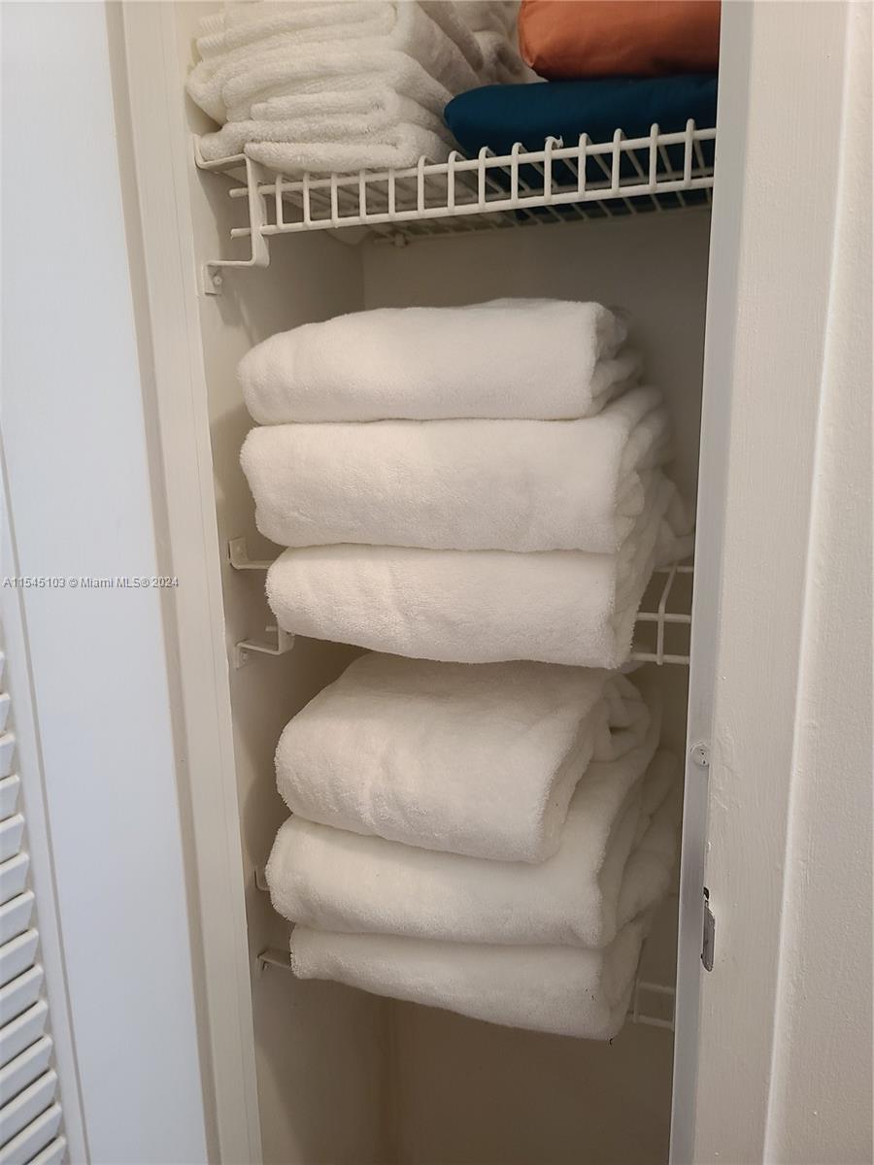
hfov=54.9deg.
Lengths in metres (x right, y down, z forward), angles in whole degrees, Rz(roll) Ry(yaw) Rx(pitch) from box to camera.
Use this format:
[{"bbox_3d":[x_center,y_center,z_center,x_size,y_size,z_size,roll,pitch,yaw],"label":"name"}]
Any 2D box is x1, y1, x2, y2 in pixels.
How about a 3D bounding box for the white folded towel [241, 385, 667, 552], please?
[{"bbox_3d":[0.045,-0.110,0.788,0.310,0.102,0.350,3,12,20],"label":"white folded towel"}]

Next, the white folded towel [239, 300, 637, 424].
[{"bbox_3d":[0.026,-0.193,0.766,0.280,0.086,0.330,3,12,20],"label":"white folded towel"}]

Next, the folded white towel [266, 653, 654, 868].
[{"bbox_3d":[0.036,0.131,0.842,0.253,0.095,0.330,4,13,24],"label":"folded white towel"}]

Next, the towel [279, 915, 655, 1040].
[{"bbox_3d":[0.062,0.290,0.855,0.290,0.077,0.350,3,12,20],"label":"towel"}]

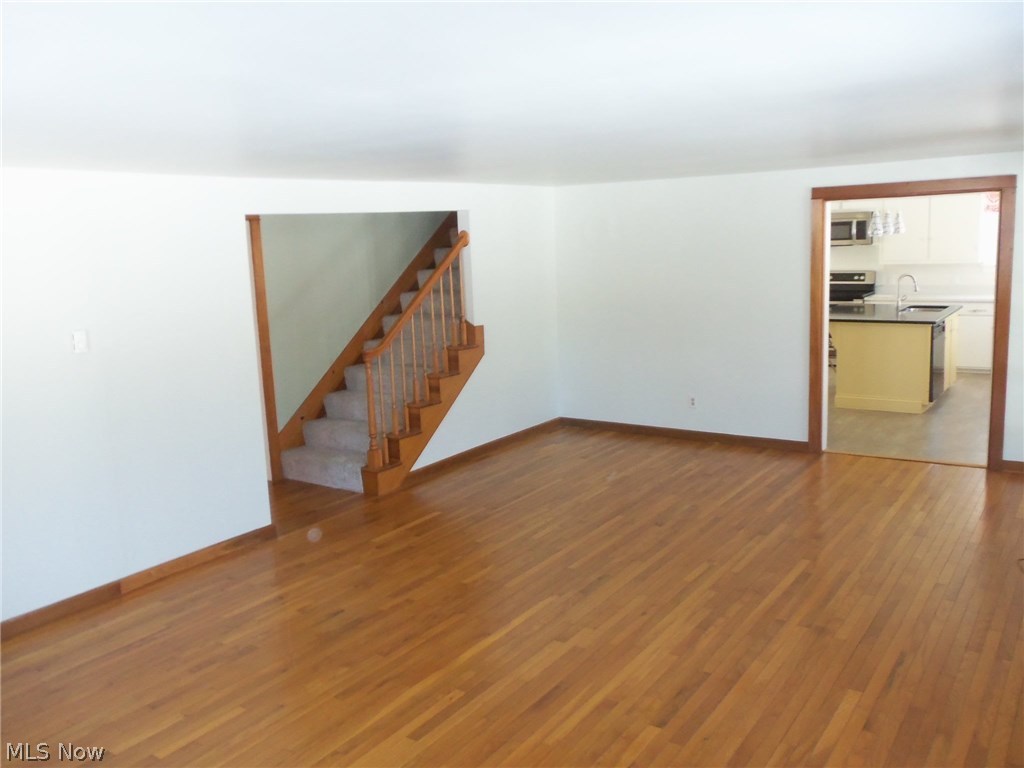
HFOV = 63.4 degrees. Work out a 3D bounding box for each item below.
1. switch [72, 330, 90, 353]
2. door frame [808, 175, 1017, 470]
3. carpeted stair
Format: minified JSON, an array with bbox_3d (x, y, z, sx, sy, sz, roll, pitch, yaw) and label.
[{"bbox_3d":[-2.263,-0.219,4.358,0.015,0.116,0.075,5,12,36],"label":"switch"},{"bbox_3d":[3.040,-0.457,6.403,1.413,2.148,0.143,5,12,36],"label":"door frame"},{"bbox_3d":[-0.744,-0.527,7.454,0.974,2.259,2.806,5,12,36],"label":"carpeted stair"}]

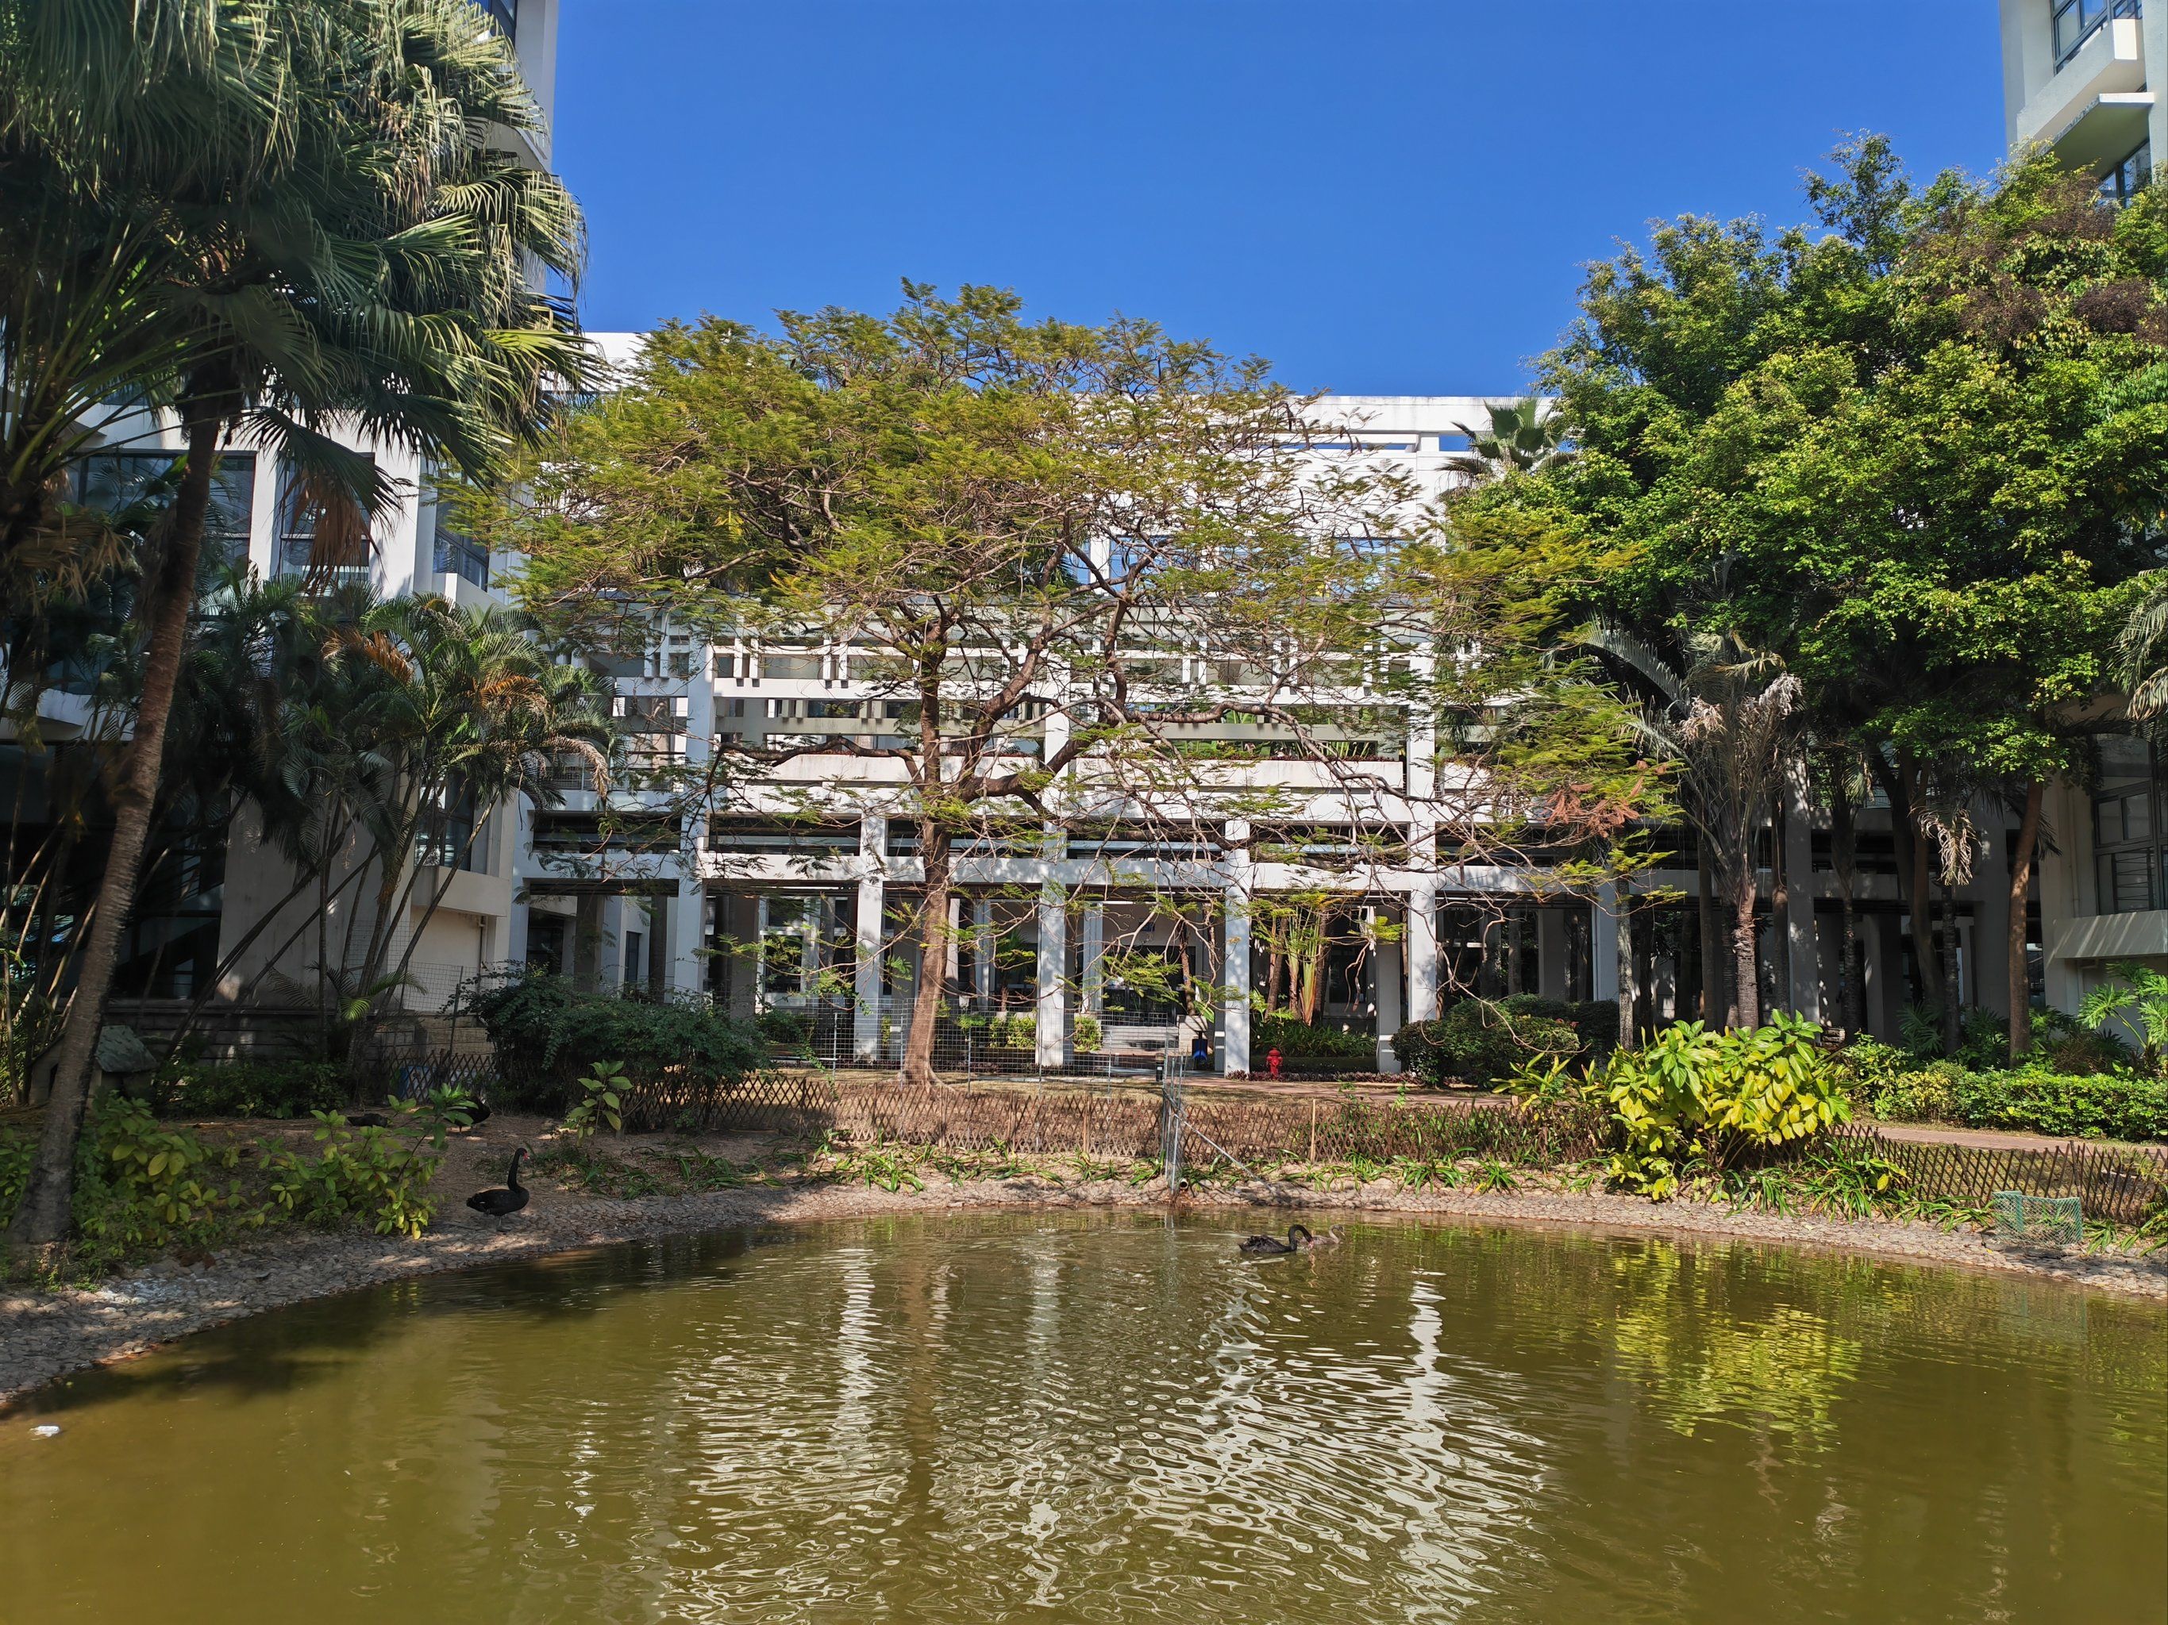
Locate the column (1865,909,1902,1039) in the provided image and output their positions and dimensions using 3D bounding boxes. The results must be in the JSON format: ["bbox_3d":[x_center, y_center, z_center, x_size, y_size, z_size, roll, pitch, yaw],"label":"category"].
[{"bbox_3d":[19.142,4.333,40.448,0.520,4.000,0.680,1,-6,1],"label":"column"}]

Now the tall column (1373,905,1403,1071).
[{"bbox_3d":[7.345,4.162,40.738,0.540,4.000,0.570,1,-6,1],"label":"tall column"}]

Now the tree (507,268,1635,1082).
[{"bbox_3d":[-0.376,-1.833,29.999,19.300,13.400,14.000,1,-6,1],"label":"tree"}]

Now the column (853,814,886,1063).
[{"bbox_3d":[-4.601,2.744,36.313,0.550,5.400,0.570,1,-6,1],"label":"column"}]

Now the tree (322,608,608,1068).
[{"bbox_3d":[-9.586,0.649,26.112,4.200,7.400,4.000,1,-6,1],"label":"tree"}]

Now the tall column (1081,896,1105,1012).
[{"bbox_3d":[0.279,4.548,46.488,0.540,4.250,0.550,1,-6,1],"label":"tall column"}]

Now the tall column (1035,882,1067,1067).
[{"bbox_3d":[-0.706,3.467,36.144,0.560,4.000,0.570,1,-6,1],"label":"tall column"}]

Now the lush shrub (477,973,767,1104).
[{"bbox_3d":[-6.498,3.187,23.547,3.900,1.900,2.300,1,-6,1],"label":"lush shrub"}]

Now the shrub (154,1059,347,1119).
[{"bbox_3d":[-10.703,3.504,21.696,2.400,0.820,1.200,1,-6,1],"label":"shrub"}]

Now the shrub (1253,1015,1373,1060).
[{"bbox_3d":[5.435,5.418,40.341,3.000,1.150,1.000,1,-6,1],"label":"shrub"}]

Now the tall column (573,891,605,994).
[{"bbox_3d":[-12.032,3.906,41.211,0.520,3.950,0.570,1,-6,1],"label":"tall column"}]

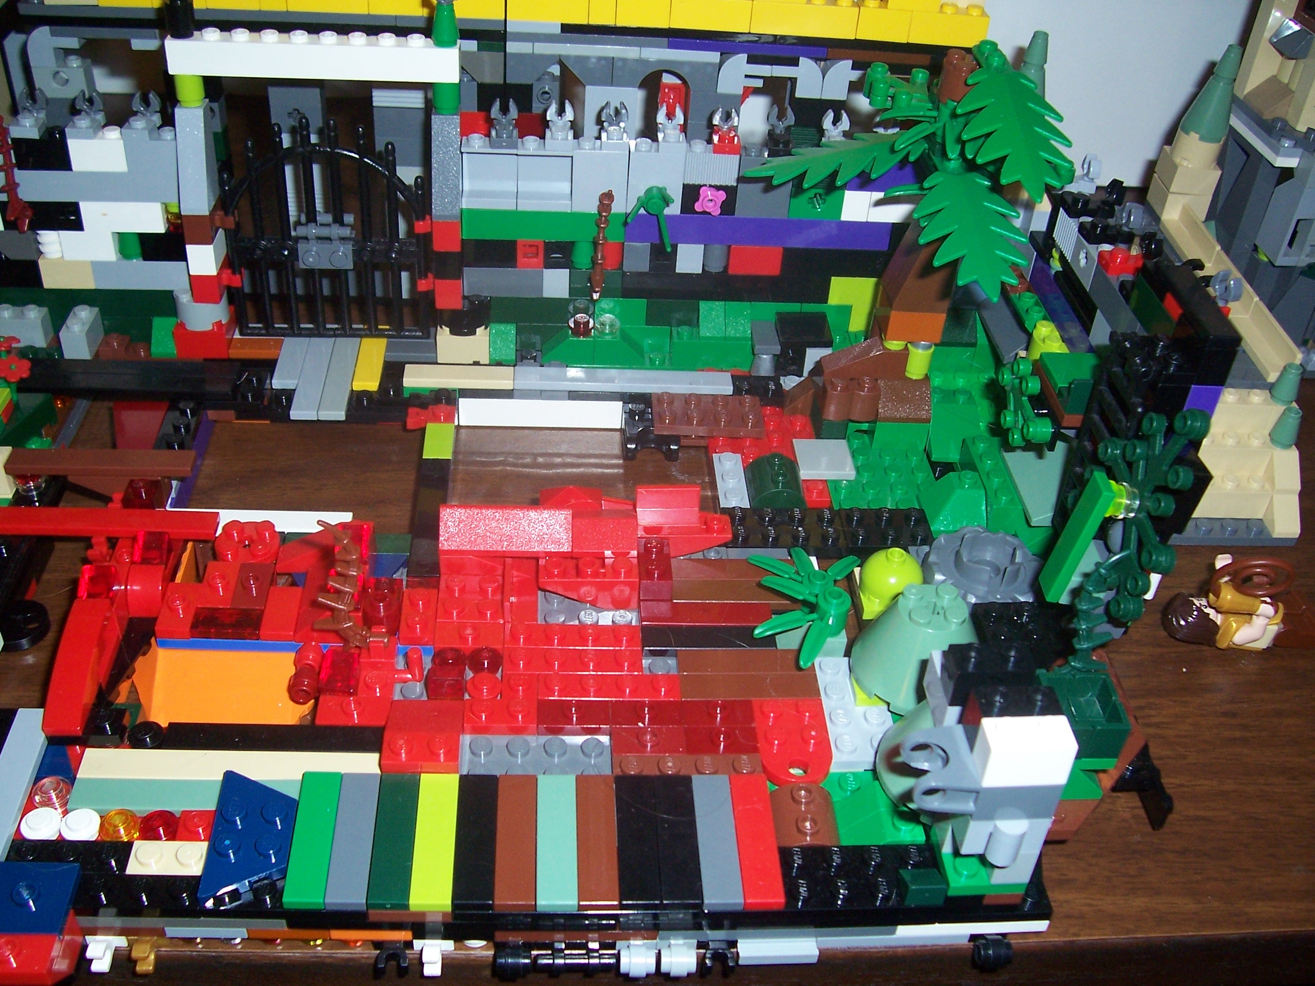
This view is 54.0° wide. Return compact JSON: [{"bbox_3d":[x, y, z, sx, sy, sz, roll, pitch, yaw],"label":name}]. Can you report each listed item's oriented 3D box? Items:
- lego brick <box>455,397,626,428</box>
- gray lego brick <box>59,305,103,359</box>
[{"bbox_3d":[-0.035,-0.026,0.386,0.048,0.010,0.008,1,35,-5],"label":"lego brick"},{"bbox_3d":[-0.175,-0.049,0.391,0.008,0.011,0.016,1,37,-5],"label":"gray lego brick"}]

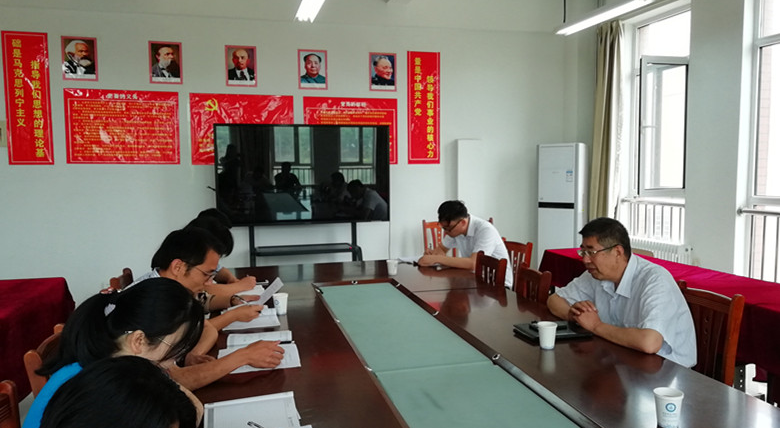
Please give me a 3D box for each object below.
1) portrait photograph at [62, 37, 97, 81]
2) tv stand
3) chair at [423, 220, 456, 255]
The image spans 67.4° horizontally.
[{"bbox_3d":[-2.871,-1.435,5.416,0.291,0.395,0.015,-1,5,-15],"label":"portrait photograph"},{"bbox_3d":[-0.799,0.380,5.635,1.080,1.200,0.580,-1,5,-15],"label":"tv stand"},{"bbox_3d":[0.598,0.544,6.153,0.430,0.920,0.500,-1,5,-15],"label":"chair"}]

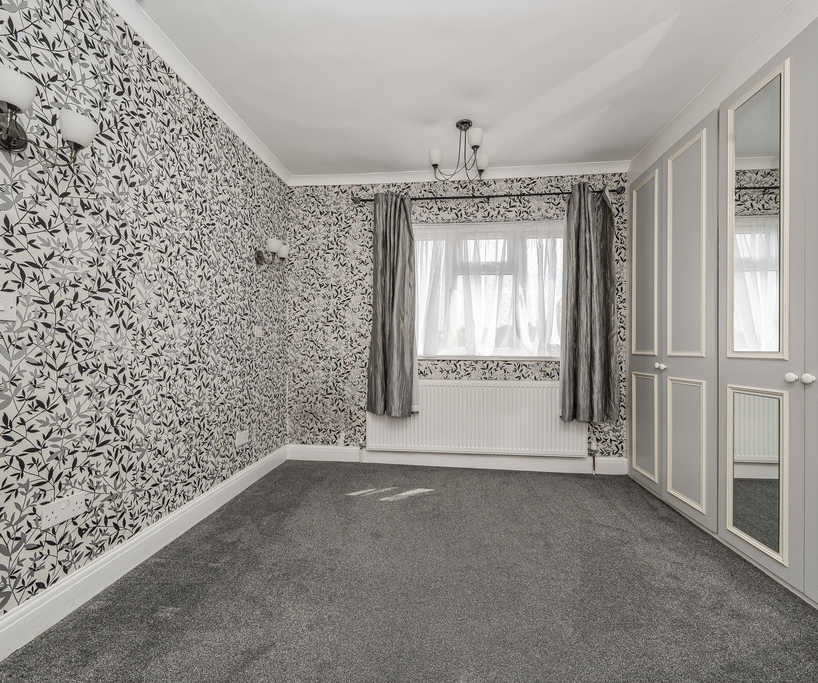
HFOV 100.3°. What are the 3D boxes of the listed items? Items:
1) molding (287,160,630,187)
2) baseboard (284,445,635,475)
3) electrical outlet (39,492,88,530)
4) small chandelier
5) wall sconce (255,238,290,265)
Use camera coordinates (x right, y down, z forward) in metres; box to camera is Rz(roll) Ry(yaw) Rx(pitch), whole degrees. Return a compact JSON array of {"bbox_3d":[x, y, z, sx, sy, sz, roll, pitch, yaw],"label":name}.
[{"bbox_3d":[0.346,-1.432,2.929,2.899,0.070,0.070,0,-1,6],"label":"molding"},{"bbox_3d":[0.326,1.000,2.909,2.879,0.129,0.020,0,-1,6],"label":"baseboard"},{"bbox_3d":[-1.298,0.636,1.284,0.010,0.086,0.146,0,-1,6],"label":"electrical outlet"},{"bbox_3d":[0.358,-1.287,2.316,0.425,0.375,0.405,0,-1,6],"label":"small chandelier"},{"bbox_3d":[-1.046,-0.655,2.598,0.217,0.172,0.271,0,-1,6],"label":"wall sconce"}]

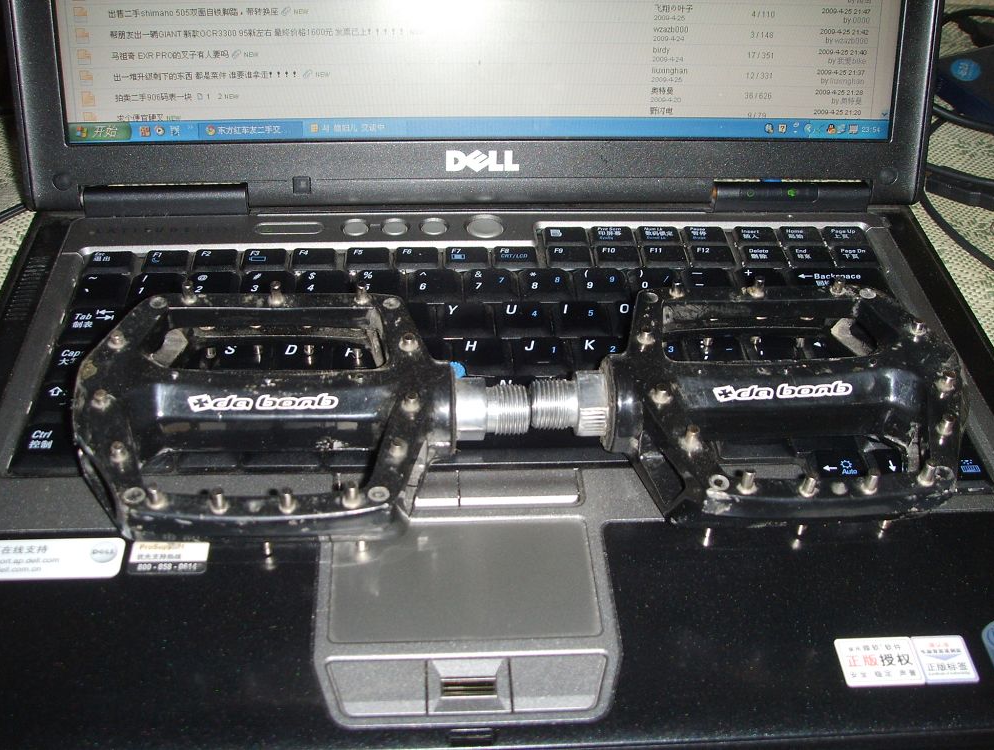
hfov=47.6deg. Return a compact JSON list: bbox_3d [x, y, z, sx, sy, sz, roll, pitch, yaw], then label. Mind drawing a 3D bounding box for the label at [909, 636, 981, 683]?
[{"bbox_3d":[0.109,0.069,0.275,0.013,0.001,0.013,-1,42,-2],"label":"label"}]

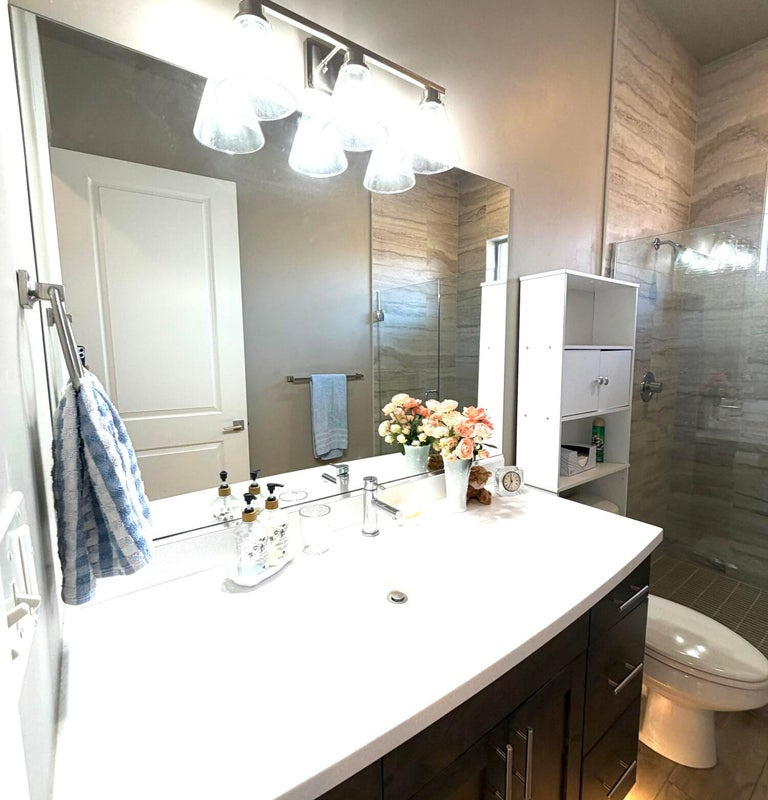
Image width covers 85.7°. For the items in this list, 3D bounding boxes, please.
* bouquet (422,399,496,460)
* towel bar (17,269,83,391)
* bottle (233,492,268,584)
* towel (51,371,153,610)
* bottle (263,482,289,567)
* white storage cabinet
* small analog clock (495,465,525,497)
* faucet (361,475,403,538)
[{"bbox_3d":[0.249,0.112,1.348,0.218,0.187,0.208,-1,7,0],"label":"bouquet"},{"bbox_3d":[-0.480,-0.092,0.599,0.069,0.175,0.156,-5,8,-36],"label":"towel bar"},{"bbox_3d":[-0.307,0.311,0.963,0.073,0.196,0.073,5,8,40],"label":"bottle"},{"bbox_3d":[-0.445,0.120,0.641,0.114,0.338,0.151,-5,8,-36],"label":"towel"},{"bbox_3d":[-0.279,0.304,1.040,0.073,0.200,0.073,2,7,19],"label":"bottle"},{"bbox_3d":[0.841,0.342,1.824,0.598,1.681,0.183,-5,8,-36],"label":"white storage cabinet"},{"bbox_3d":[0.455,0.294,1.510,0.094,0.102,0.044,-2,7,-8],"label":"small analog clock"},{"bbox_3d":[-0.004,0.311,1.158,0.052,0.166,0.172,-5,8,-36],"label":"faucet"}]

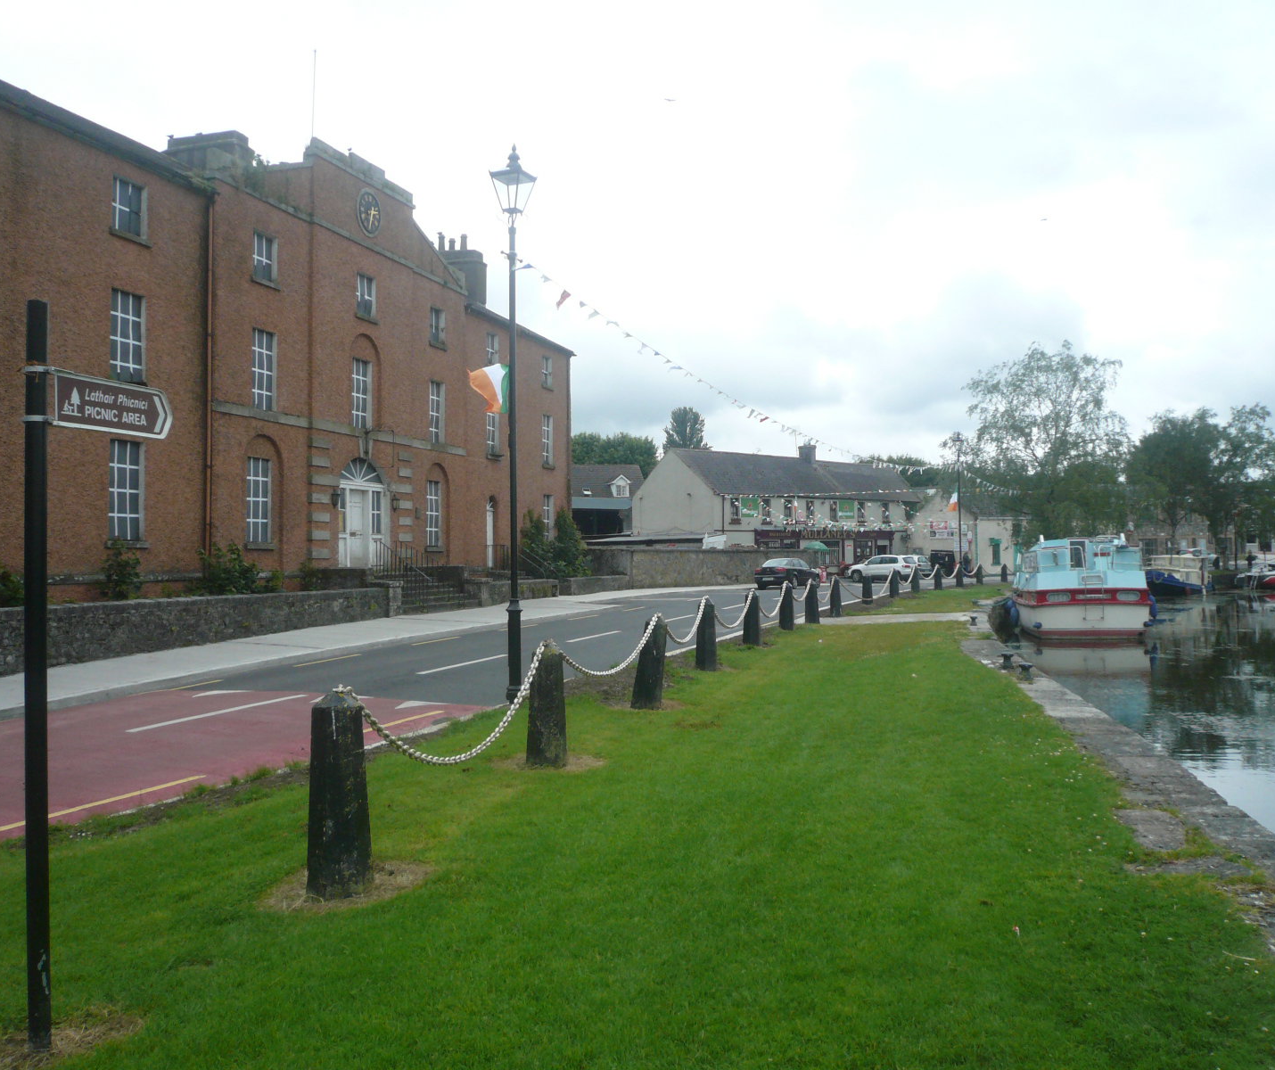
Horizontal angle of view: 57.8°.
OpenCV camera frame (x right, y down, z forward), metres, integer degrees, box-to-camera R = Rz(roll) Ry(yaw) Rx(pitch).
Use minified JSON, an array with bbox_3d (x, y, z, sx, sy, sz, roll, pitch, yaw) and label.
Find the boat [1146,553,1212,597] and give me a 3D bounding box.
[{"bbox_3d":[27.598,2.040,61.020,6.500,2.300,2.500,0,-1,-22],"label":"boat"}]

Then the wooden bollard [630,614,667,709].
[{"bbox_3d":[0.140,1.475,13.400,0.340,1.070,0.340,6,-1,22],"label":"wooden bollard"}]

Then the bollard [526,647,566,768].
[{"bbox_3d":[-0.699,1.297,8.928,0.305,0.930,0.305,0,-1,0],"label":"bollard"}]

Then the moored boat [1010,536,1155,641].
[{"bbox_3d":[13.000,1.580,35.300,3.200,2.850,9.000,0,-1,11],"label":"moored boat"}]

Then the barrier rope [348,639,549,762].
[{"bbox_3d":[-1.220,1.225,8.200,0.070,0.700,3.650,0,-1,13],"label":"barrier rope"}]

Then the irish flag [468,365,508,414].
[{"bbox_3d":[-1.831,-1.797,14.200,0.550,0.630,0.280,0,-1,-15],"label":"irish flag"}]

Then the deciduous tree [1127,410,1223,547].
[{"bbox_3d":[33.466,-2.635,72.085,5.600,9.600,5.400,0,-1,0],"label":"deciduous tree"}]

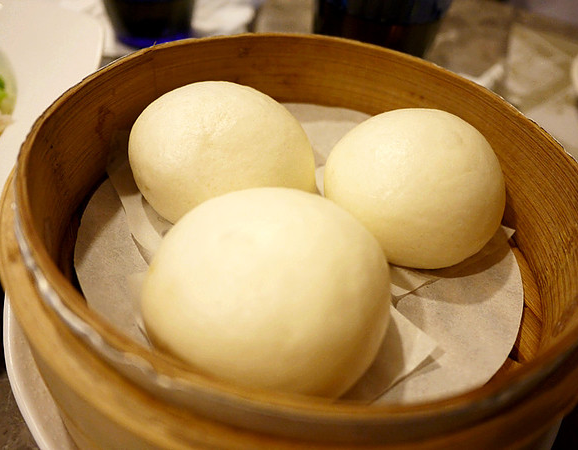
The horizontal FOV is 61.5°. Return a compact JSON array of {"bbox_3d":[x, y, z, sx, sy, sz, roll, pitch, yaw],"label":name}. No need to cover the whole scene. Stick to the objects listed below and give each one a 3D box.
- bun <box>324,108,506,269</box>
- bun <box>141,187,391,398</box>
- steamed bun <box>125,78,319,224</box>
[{"bbox_3d":[0.046,-0.016,0.175,0.065,0.047,0.065,8,45,0],"label":"bun"},{"bbox_3d":[-0.005,0.017,0.136,0.069,0.045,0.069,8,45,0],"label":"bun"},{"bbox_3d":[-0.024,-0.027,0.180,0.067,0.044,0.067,8,45,0],"label":"steamed bun"}]

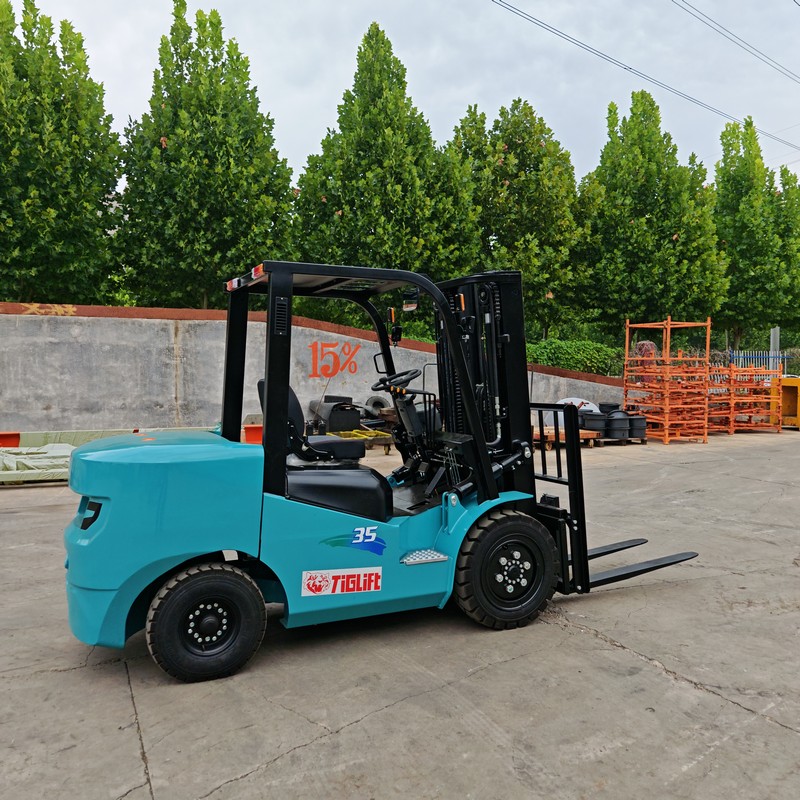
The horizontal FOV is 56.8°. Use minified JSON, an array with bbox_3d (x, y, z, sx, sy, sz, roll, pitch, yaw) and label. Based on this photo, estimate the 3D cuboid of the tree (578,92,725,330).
[{"bbox_3d":[8.075,-4.810,23.547,4.500,9.852,4.500,0,4,0],"label":"tree"}]

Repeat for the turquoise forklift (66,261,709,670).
[{"bbox_3d":[0.128,0.280,4.709,4.149,2.093,1.230,-2,4,-25],"label":"turquoise forklift"}]

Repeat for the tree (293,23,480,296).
[{"bbox_3d":[-0.349,-4.633,19.248,4.800,10.083,4.800,0,4,0],"label":"tree"}]

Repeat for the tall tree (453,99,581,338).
[{"bbox_3d":[3.373,-4.197,21.480,4.000,8.912,4.000,0,4,0],"label":"tall tree"}]

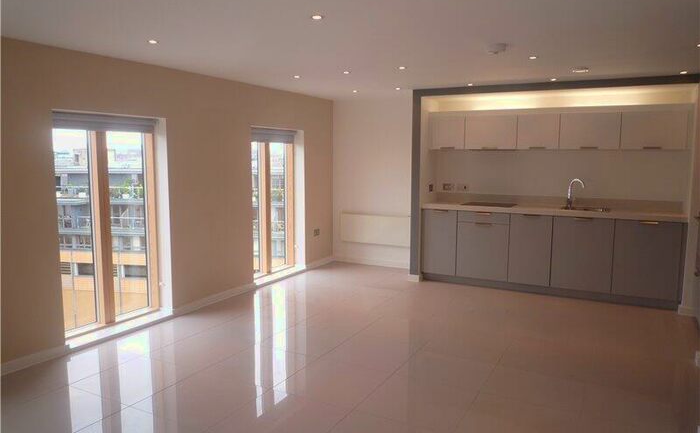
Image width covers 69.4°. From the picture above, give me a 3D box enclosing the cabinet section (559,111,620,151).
[{"bbox_3d":[2.660,-0.937,5.588,0.597,0.381,0.310,4,8,28],"label":"cabinet section"}]

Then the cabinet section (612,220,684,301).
[{"bbox_3d":[3.107,0.405,5.315,0.591,0.770,0.580,4,8,28],"label":"cabinet section"}]

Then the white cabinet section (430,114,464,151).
[{"bbox_3d":[1.272,-1.055,6.350,0.454,0.449,0.343,4,7,28],"label":"white cabinet section"}]

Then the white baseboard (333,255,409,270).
[{"bbox_3d":[0.331,0.665,7.147,1.351,0.101,0.020,4,7,28],"label":"white baseboard"}]

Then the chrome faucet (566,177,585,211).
[{"bbox_3d":[2.498,-0.248,5.554,0.050,0.353,0.181,-5,8,-41],"label":"chrome faucet"}]

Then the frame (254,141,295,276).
[{"bbox_3d":[-1.027,-0.152,6.352,0.130,1.755,1.005,4,8,28],"label":"frame"}]

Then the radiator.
[{"bbox_3d":[0.370,0.184,6.921,1.090,0.425,0.105,4,8,28],"label":"radiator"}]

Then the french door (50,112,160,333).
[{"bbox_3d":[-2.152,0.056,4.399,0.101,1.814,1.058,4,7,28],"label":"french door"}]

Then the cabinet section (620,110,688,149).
[{"bbox_3d":[3.194,-0.892,5.318,0.595,0.398,0.343,4,7,28],"label":"cabinet section"}]

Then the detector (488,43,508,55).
[{"bbox_3d":[1.072,-1.219,3.673,0.126,0.050,0.126,4,7,28],"label":"detector"}]

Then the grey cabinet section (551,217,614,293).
[{"bbox_3d":[2.581,0.371,5.591,0.599,0.770,0.580,4,8,28],"label":"grey cabinet section"}]

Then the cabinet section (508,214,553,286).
[{"bbox_3d":[2.120,0.341,5.833,0.443,0.770,0.580,4,8,28],"label":"cabinet section"}]

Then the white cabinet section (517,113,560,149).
[{"bbox_3d":[2.195,-0.968,5.832,0.455,0.379,0.310,4,8,28],"label":"white cabinet section"}]

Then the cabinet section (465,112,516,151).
[{"bbox_3d":[1.739,-1.013,6.099,0.612,0.433,0.343,4,7,28],"label":"cabinet section"}]

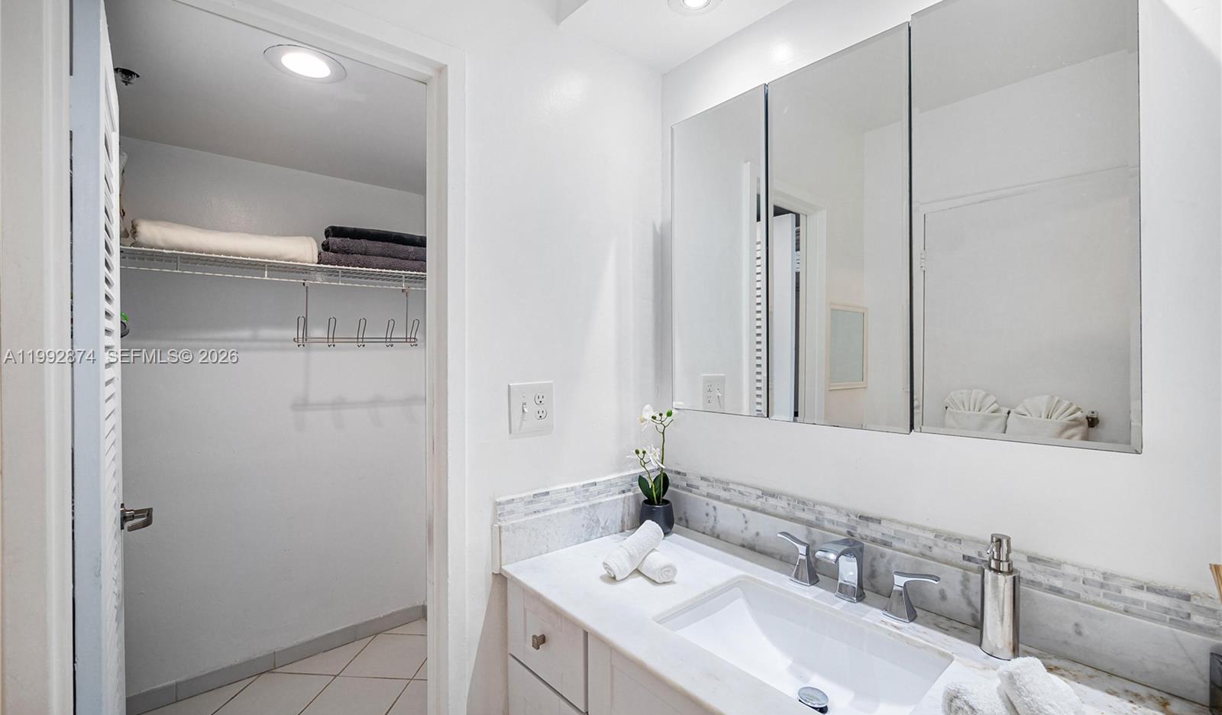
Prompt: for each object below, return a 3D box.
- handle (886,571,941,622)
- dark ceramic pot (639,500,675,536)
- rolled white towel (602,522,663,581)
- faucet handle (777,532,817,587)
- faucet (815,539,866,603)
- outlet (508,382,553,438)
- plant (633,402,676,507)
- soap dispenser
[{"bbox_3d":[0.602,0.475,0.948,0.050,0.090,0.090,0,0,-42],"label":"handle"},{"bbox_3d":[0.138,0.482,1.409,0.105,0.080,0.105,0,0,0],"label":"dark ceramic pot"},{"bbox_3d":[0.056,0.468,1.162,0.062,0.060,0.170,0,15,42],"label":"rolled white towel"},{"bbox_3d":[0.440,0.476,1.129,0.050,0.090,0.090,0,0,-42],"label":"faucet handle"},{"bbox_3d":[0.488,0.462,1.008,0.148,0.118,0.045,0,0,-42],"label":"faucet"},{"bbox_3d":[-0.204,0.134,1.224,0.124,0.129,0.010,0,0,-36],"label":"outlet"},{"bbox_3d":[0.128,0.294,1.400,0.100,0.300,0.110,0,0,-42],"label":"plant"},{"bbox_3d":[0.697,0.420,0.849,0.070,0.200,0.073,0,0,43],"label":"soap dispenser"}]

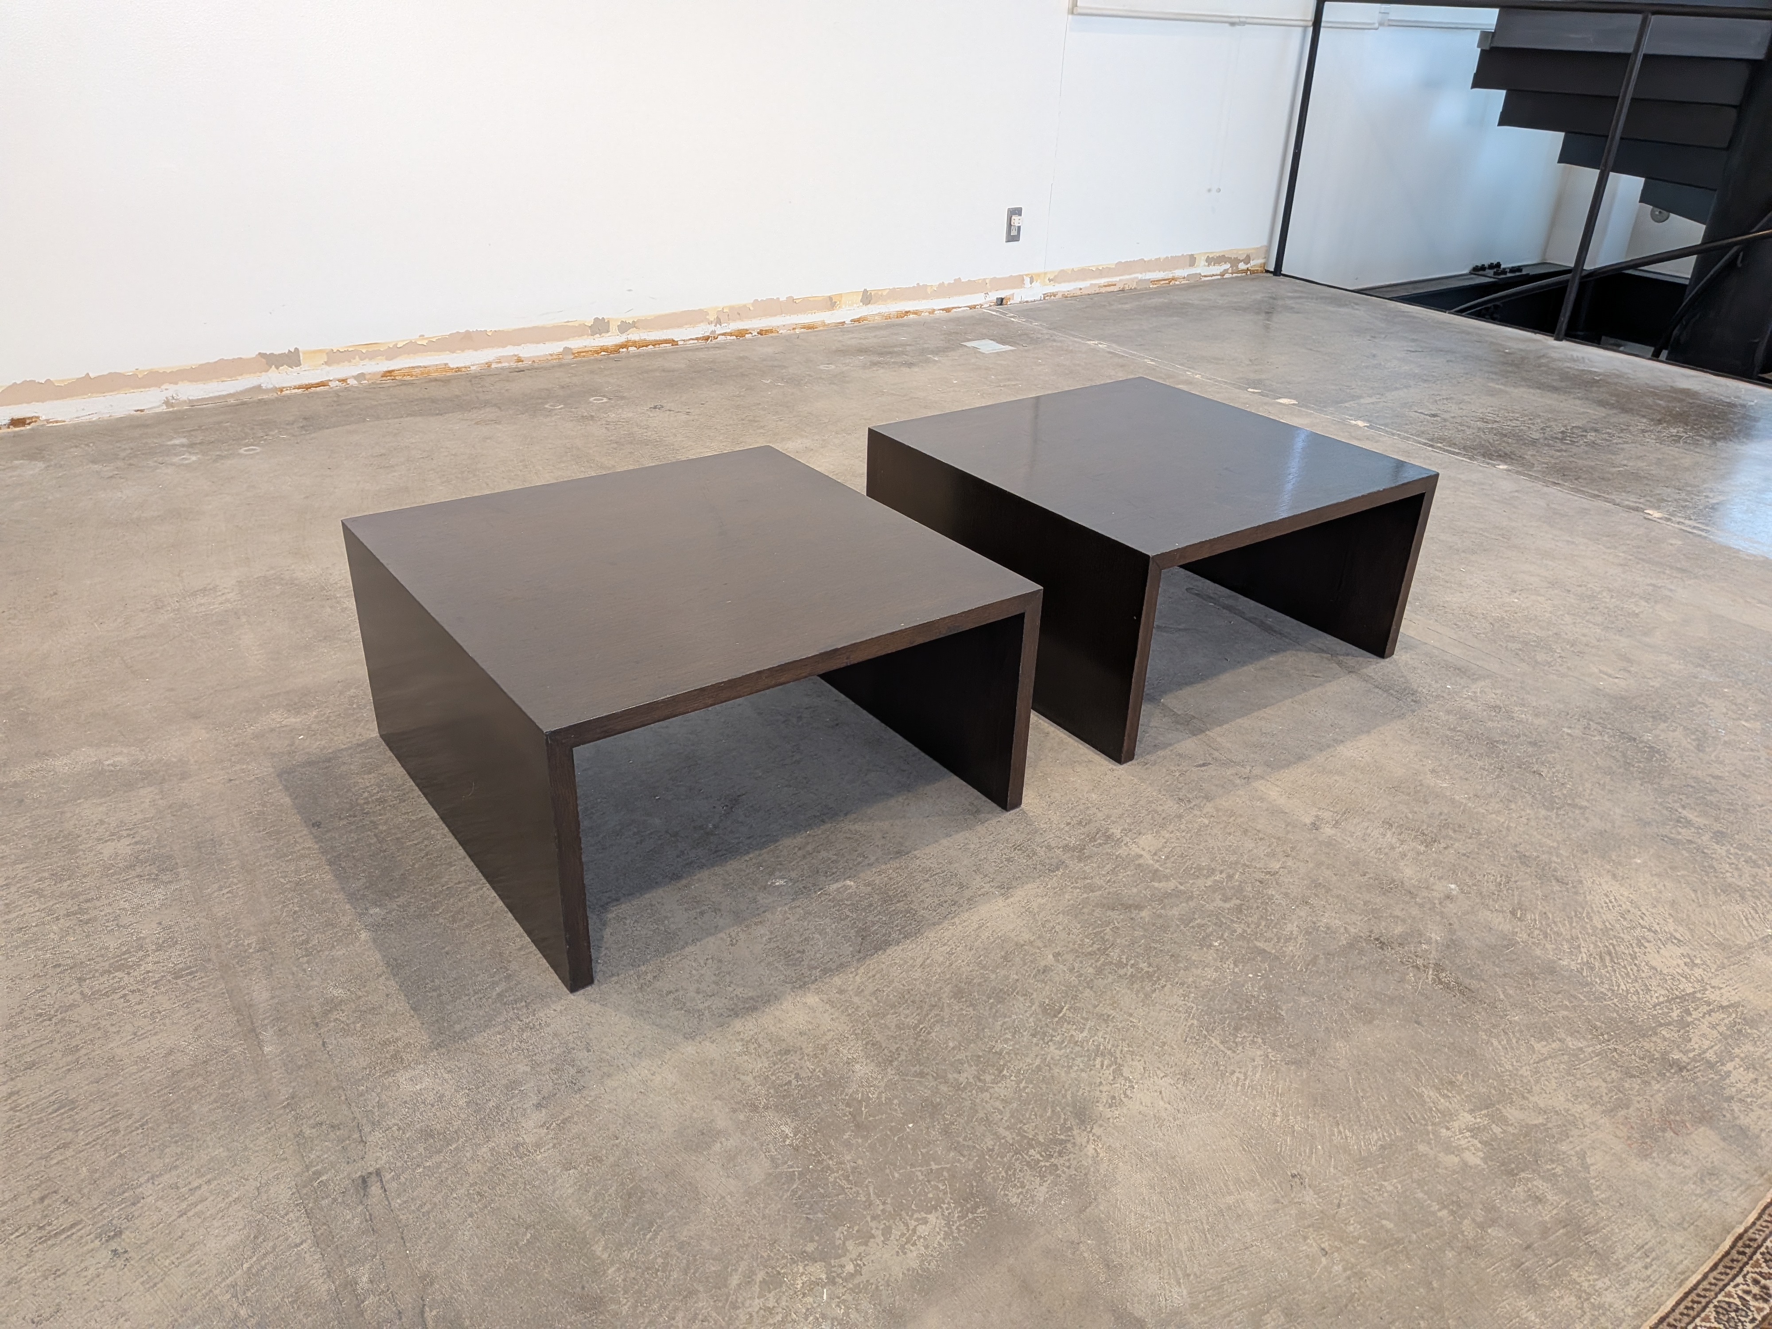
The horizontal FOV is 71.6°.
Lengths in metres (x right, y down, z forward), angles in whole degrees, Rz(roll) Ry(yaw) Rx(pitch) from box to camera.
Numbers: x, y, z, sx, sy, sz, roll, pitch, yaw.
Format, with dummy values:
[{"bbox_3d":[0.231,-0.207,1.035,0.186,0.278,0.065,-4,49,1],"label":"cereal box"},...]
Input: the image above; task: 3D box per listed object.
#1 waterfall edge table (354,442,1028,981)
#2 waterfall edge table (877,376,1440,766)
[{"bbox_3d":[-0.251,0.001,1.568,0.622,0.311,0.620,-18,34,-33],"label":"waterfall edge table"},{"bbox_3d":[0.403,-0.198,1.999,0.622,0.311,0.620,-17,33,-32],"label":"waterfall edge table"}]

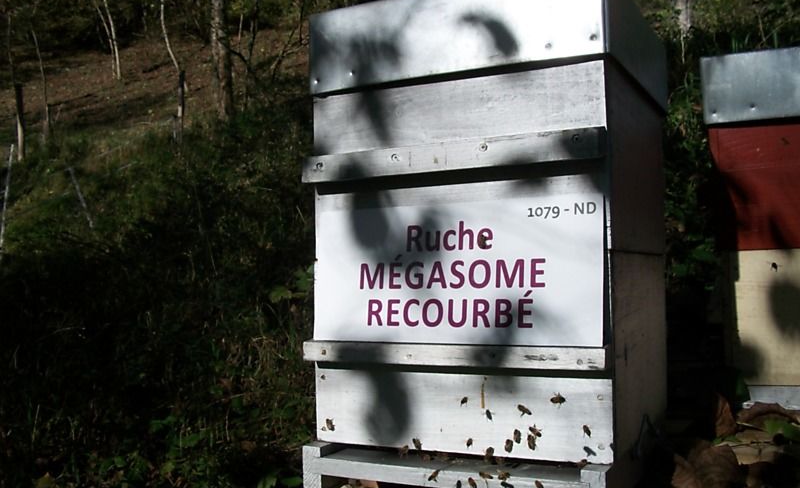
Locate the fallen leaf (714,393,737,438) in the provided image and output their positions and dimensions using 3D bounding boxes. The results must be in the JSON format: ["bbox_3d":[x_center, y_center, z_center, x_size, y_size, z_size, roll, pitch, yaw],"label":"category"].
[{"bbox_3d":[0.497,0.262,1.130,0.036,0.068,0.035,-1,1,0],"label":"fallen leaf"}]

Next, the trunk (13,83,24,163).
[{"bbox_3d":[-5.155,-1.657,10.000,0.110,1.060,0.110,-3,1,-27],"label":"trunk"}]

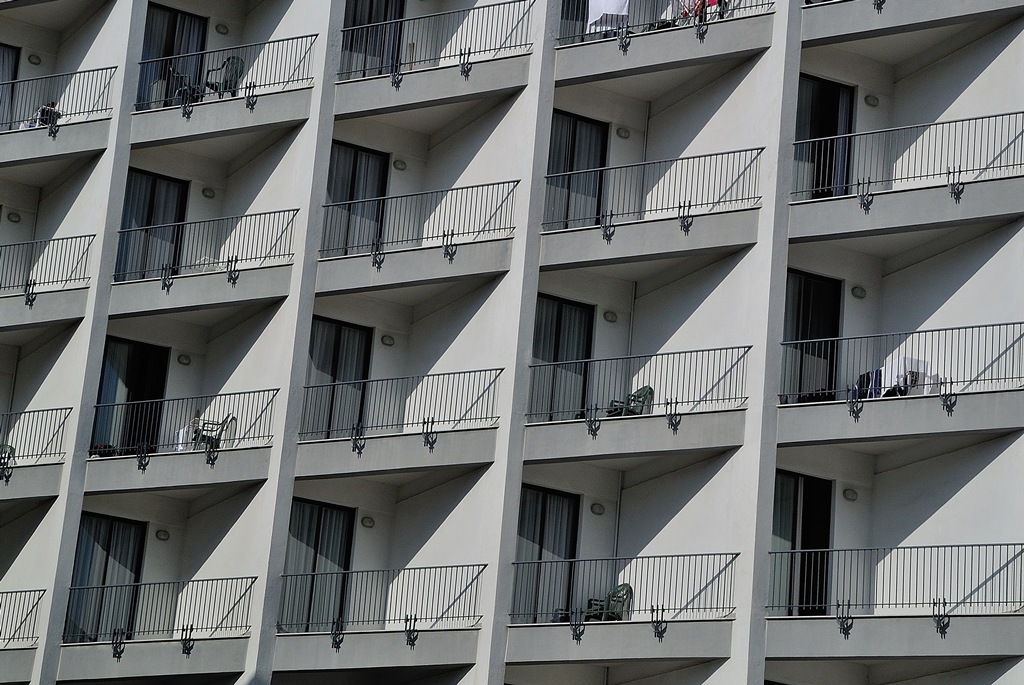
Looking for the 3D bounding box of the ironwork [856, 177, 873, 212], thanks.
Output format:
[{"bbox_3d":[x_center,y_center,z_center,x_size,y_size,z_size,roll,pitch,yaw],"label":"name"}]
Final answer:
[{"bbox_3d":[4.877,-2.059,32.760,0.200,0.490,0.100,-4,-17,27],"label":"ironwork"}]

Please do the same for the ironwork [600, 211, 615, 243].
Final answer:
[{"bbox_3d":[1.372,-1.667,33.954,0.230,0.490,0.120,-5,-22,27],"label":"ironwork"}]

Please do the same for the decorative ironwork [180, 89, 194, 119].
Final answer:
[{"bbox_3d":[-5.343,-3.935,38.829,0.200,0.490,0.100,-4,-17,27],"label":"decorative ironwork"}]

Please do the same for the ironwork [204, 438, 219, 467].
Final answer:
[{"bbox_3d":[-4.677,1.700,36.693,0.200,0.490,0.100,-4,-17,27],"label":"ironwork"}]

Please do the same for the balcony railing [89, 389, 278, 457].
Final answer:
[{"bbox_3d":[-5.063,1.271,36.281,3.450,0.890,0.080,-5,-22,27],"label":"balcony railing"}]

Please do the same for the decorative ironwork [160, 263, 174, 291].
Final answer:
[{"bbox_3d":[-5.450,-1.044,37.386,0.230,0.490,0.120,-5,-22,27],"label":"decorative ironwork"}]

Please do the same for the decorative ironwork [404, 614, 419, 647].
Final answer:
[{"bbox_3d":[-1.464,4.174,34.191,0.200,0.490,0.100,-4,-17,27],"label":"decorative ironwork"}]

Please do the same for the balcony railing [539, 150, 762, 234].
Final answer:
[{"bbox_3d":[1.994,-2.167,33.843,3.470,0.890,0.080,-5,-22,27],"label":"balcony railing"}]

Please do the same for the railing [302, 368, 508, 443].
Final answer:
[{"bbox_3d":[-1.684,0.963,35.358,3.465,0.850,0.080,-4,-17,27],"label":"railing"}]

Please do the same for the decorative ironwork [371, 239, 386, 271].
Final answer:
[{"bbox_3d":[-2.059,-1.358,36.256,0.200,0.490,0.100,-4,-17,27],"label":"decorative ironwork"}]

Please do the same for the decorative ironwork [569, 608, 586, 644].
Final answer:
[{"bbox_3d":[0.905,3.958,32.990,0.200,0.490,0.100,-4,-17,27],"label":"decorative ironwork"}]

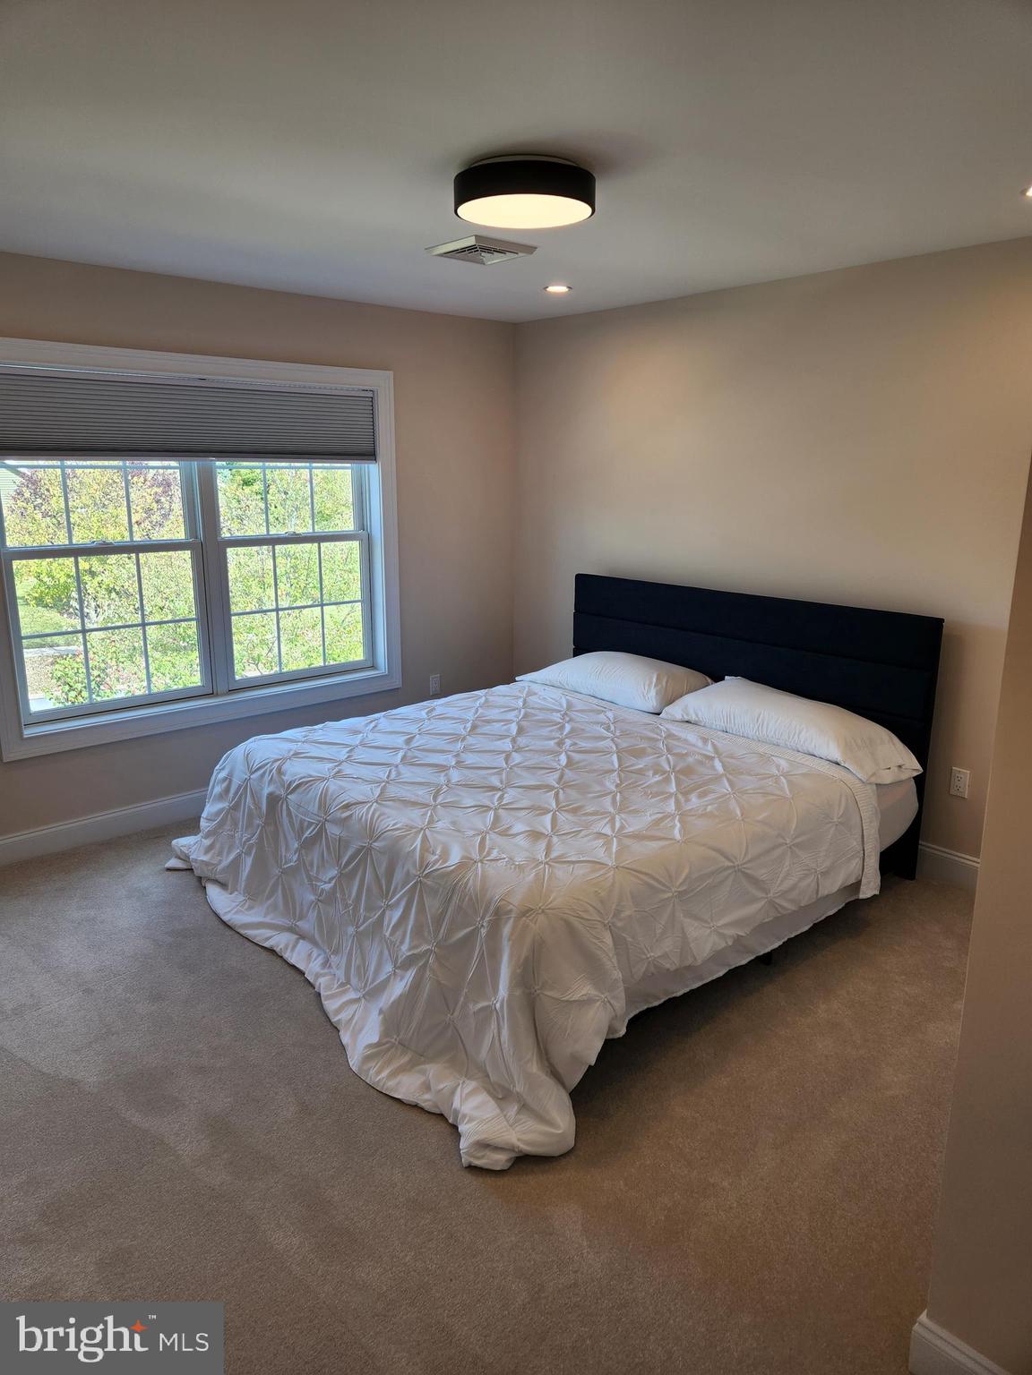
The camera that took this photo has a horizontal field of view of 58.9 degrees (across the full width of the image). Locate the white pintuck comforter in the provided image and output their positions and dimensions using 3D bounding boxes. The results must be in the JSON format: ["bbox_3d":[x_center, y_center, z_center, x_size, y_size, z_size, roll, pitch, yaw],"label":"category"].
[{"bbox_3d":[-0.056,0.526,3.554,1.966,0.638,2.293,-12,18,-40],"label":"white pintuck comforter"}]

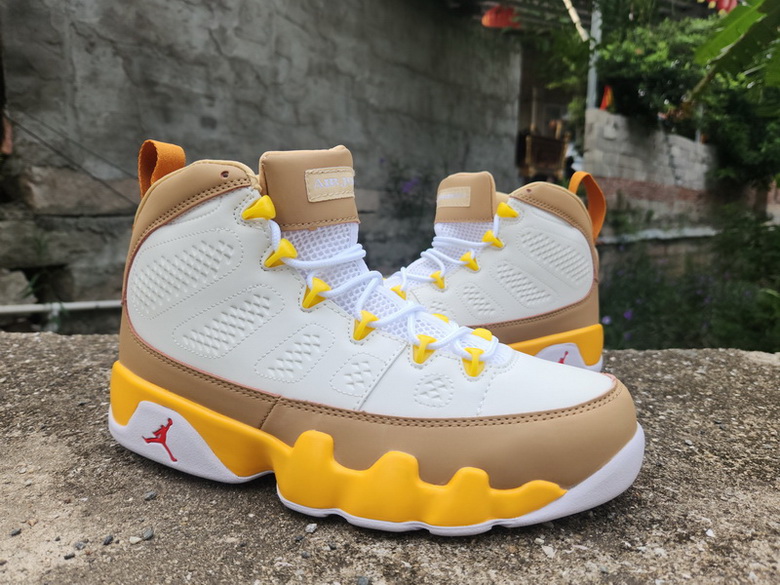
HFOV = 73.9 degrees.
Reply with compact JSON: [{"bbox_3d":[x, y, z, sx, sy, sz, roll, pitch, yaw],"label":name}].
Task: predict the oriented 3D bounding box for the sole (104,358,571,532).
[{"bbox_3d":[-0.038,0.071,0.293,0.257,0.048,0.106,4,10,14],"label":"sole"}]

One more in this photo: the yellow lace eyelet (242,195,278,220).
[{"bbox_3d":[-0.065,-0.041,0.255,0.015,0.013,0.010,4,10,14],"label":"yellow lace eyelet"}]

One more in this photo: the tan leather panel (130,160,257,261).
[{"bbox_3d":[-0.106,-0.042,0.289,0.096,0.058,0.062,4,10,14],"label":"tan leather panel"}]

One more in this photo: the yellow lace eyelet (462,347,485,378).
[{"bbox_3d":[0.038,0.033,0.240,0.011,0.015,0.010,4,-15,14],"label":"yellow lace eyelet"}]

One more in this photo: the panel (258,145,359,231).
[{"bbox_3d":[-0.039,-0.056,0.275,0.032,0.045,0.074,4,10,14],"label":"panel"}]

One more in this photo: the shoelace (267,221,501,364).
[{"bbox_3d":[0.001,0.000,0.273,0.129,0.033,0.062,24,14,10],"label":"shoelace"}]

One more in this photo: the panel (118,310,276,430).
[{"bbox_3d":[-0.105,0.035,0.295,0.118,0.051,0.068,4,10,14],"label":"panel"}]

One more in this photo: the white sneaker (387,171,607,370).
[{"bbox_3d":[0.039,-0.012,0.424,0.300,0.176,0.108,-1,10,-13],"label":"white sneaker"}]

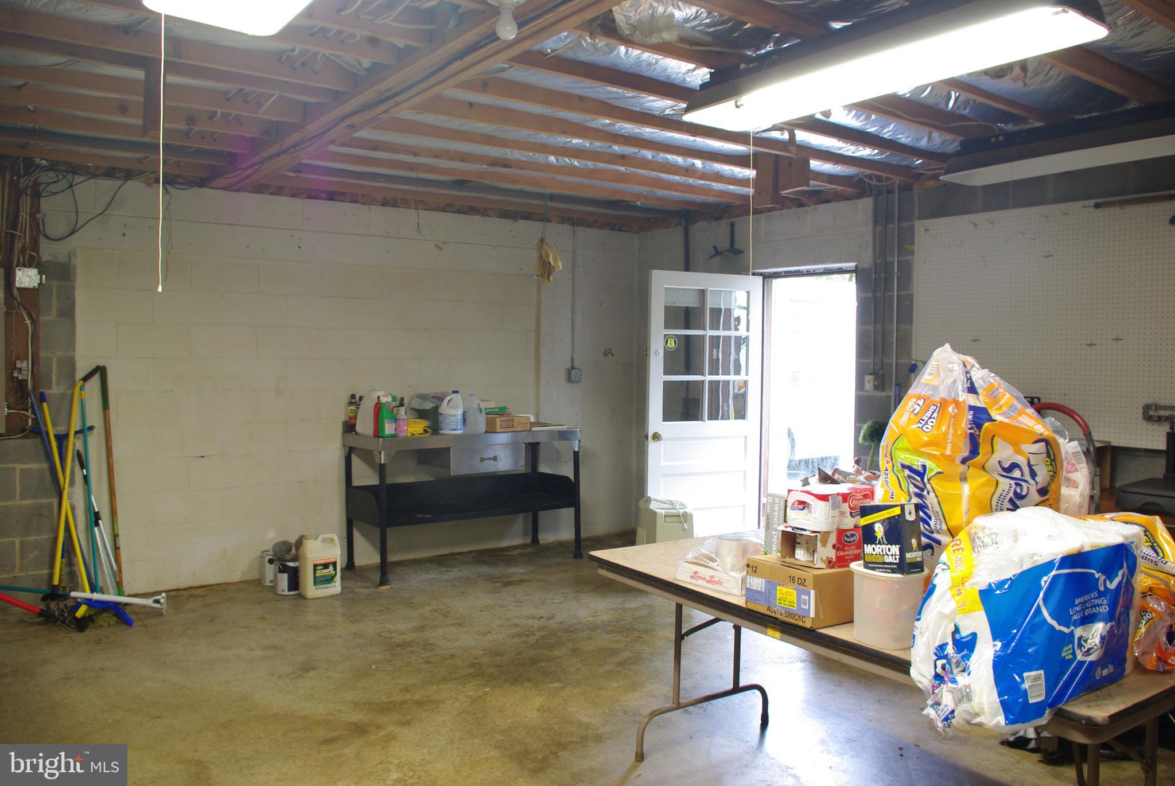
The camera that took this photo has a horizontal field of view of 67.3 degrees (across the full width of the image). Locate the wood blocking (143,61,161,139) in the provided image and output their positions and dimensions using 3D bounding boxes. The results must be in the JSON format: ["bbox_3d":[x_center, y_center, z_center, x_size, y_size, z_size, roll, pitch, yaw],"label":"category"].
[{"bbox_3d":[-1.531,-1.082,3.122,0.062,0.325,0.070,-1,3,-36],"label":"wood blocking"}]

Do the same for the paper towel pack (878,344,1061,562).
[{"bbox_3d":[1.132,0.259,2.632,0.356,0.782,0.366,0,3,-22],"label":"paper towel pack"}]

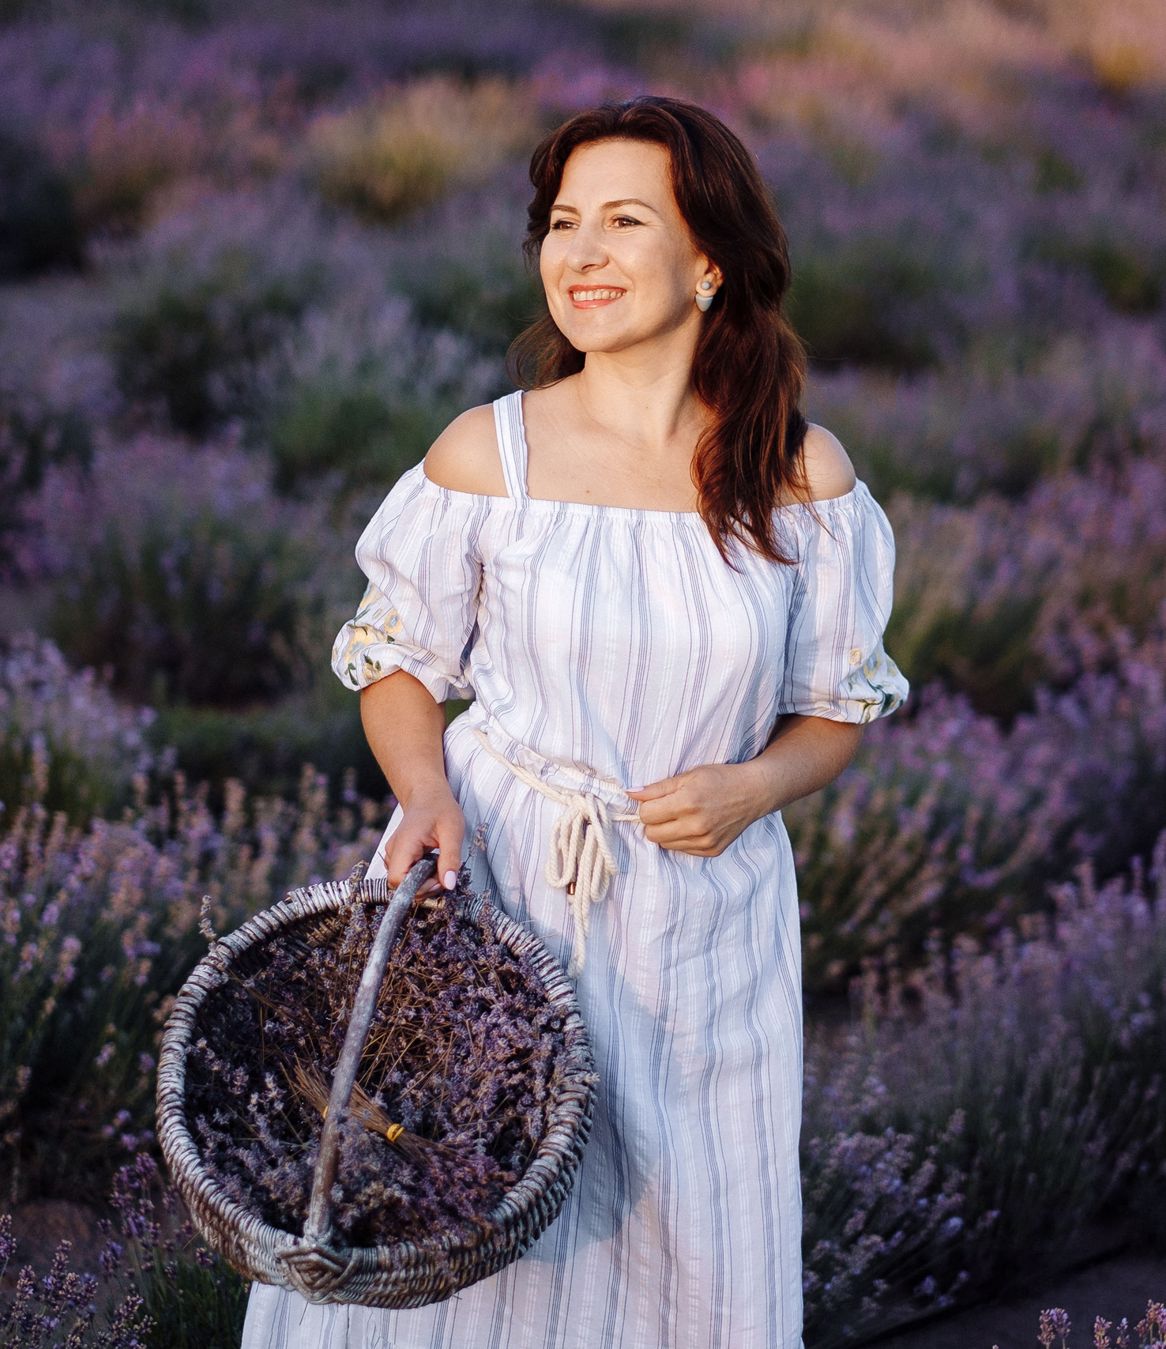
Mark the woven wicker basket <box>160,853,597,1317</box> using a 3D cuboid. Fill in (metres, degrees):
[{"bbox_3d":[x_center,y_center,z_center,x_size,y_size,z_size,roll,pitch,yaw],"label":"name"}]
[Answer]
[{"bbox_3d":[-0.182,0.356,4.200,0.385,0.390,0.360,17,-28,12],"label":"woven wicker basket"}]

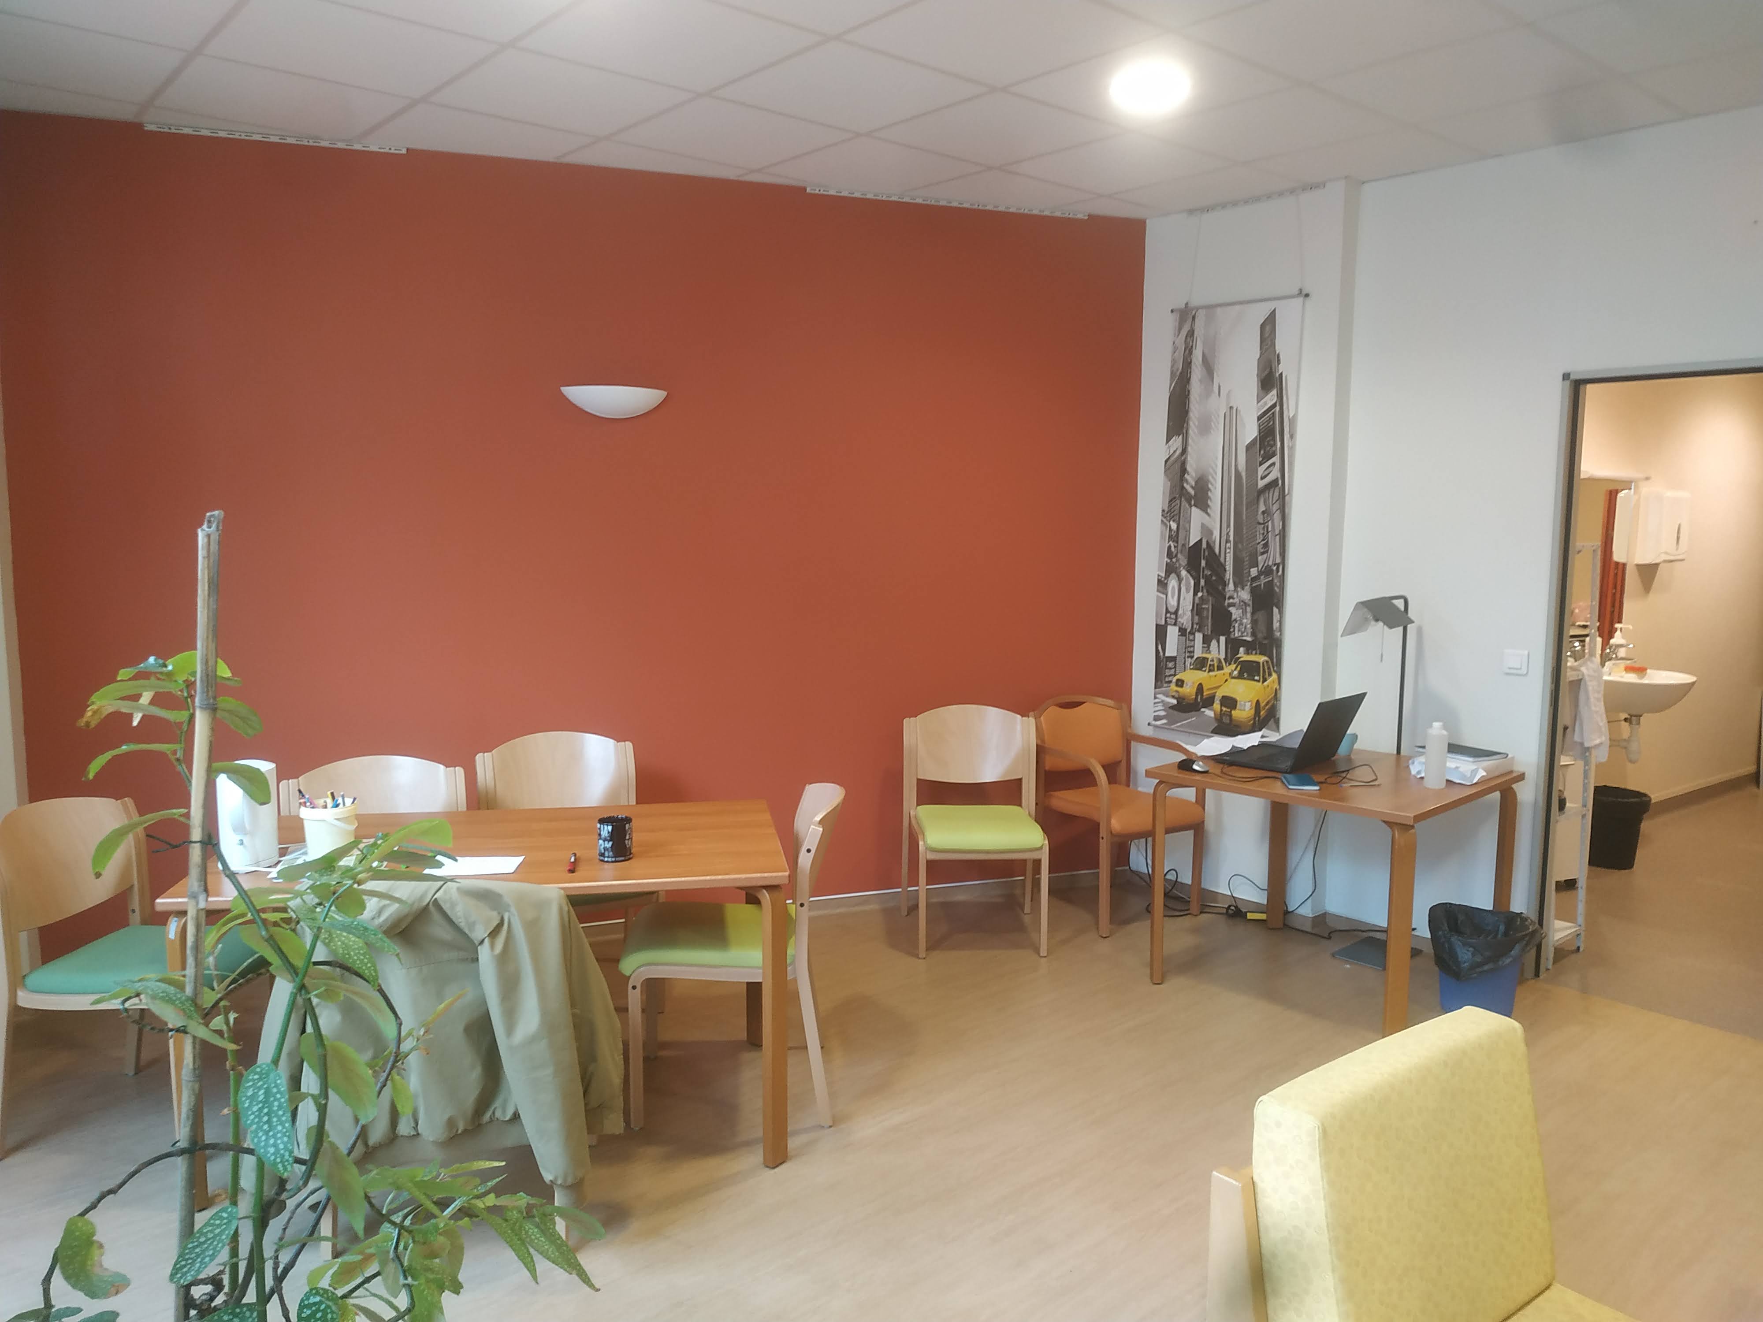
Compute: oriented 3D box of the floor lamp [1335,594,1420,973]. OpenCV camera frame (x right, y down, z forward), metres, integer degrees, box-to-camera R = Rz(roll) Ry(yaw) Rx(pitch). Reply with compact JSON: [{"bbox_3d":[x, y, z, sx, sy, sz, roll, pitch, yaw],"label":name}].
[{"bbox_3d":[1.795,0.431,4.390,0.377,1.309,0.211,-6,10,-40],"label":"floor lamp"}]

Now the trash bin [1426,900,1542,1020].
[{"bbox_3d":[1.949,0.988,3.959,0.319,0.323,0.319,-6,10,-40],"label":"trash bin"}]

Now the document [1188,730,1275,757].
[{"bbox_3d":[1.316,0.304,4.474,0.300,0.055,0.210,-6,9,-44],"label":"document"}]

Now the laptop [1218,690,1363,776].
[{"bbox_3d":[1.431,0.232,4.260,0.361,0.248,0.375,6,9,43],"label":"laptop"}]

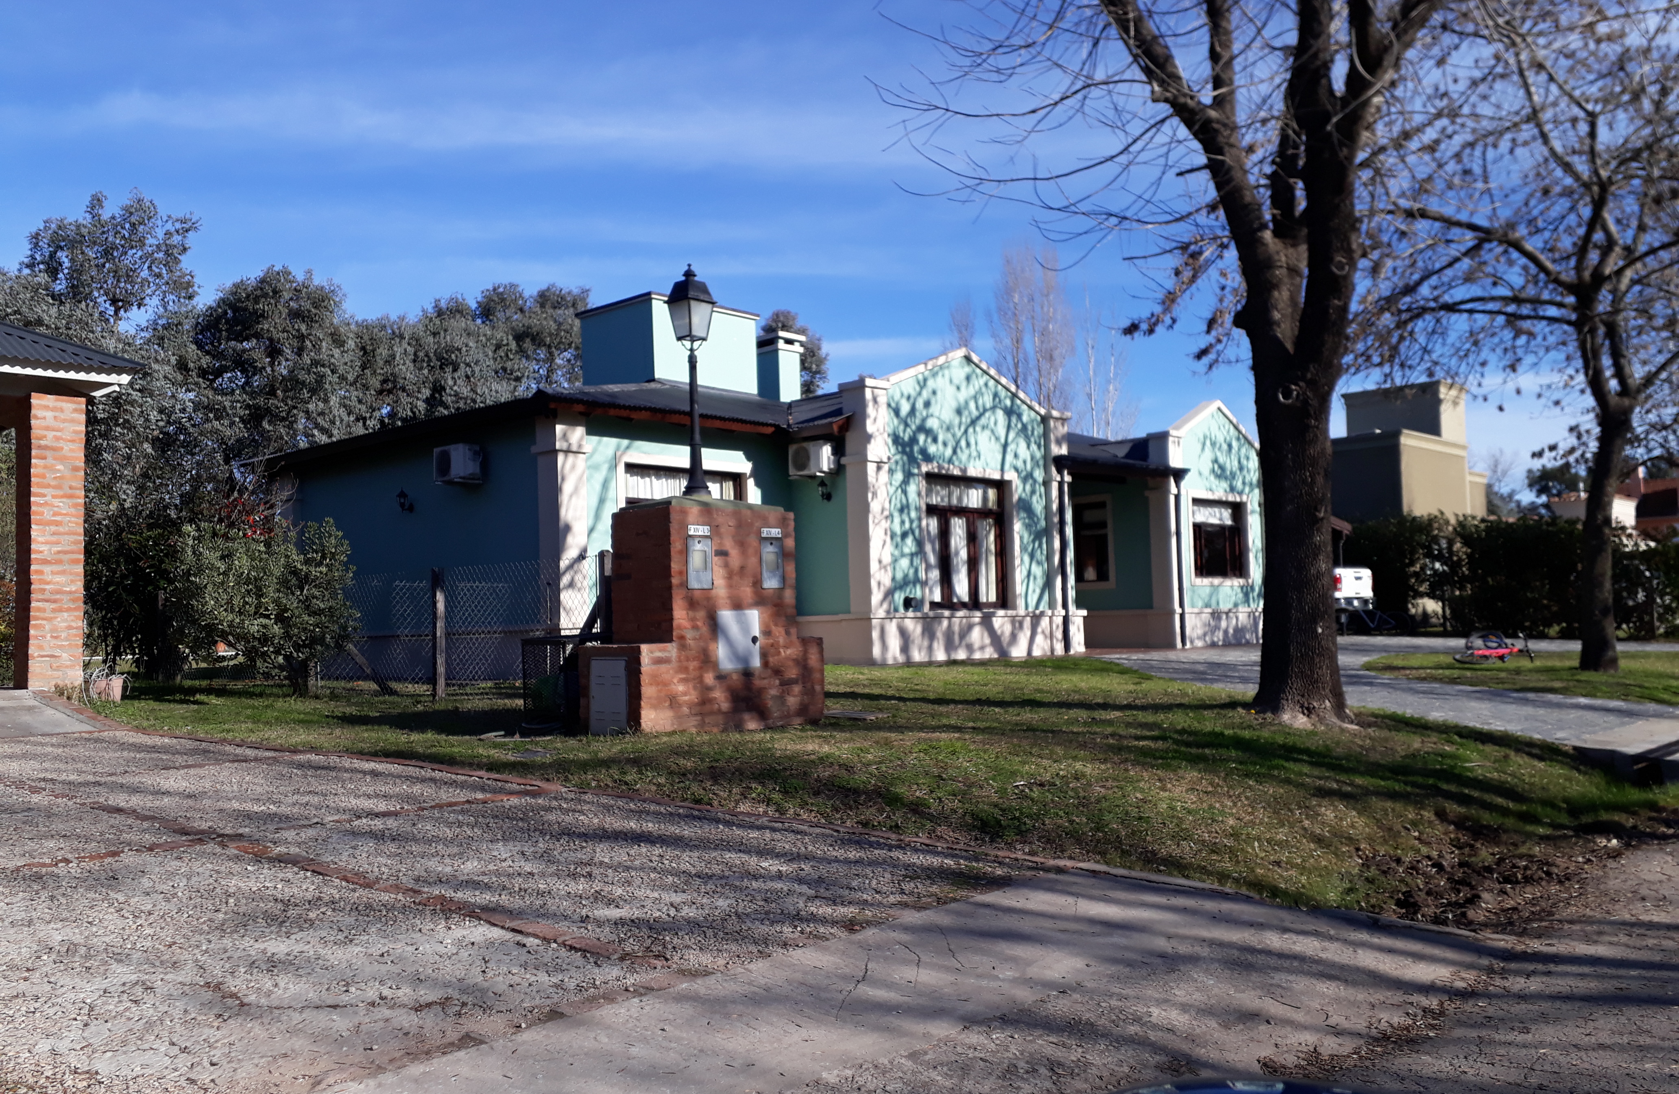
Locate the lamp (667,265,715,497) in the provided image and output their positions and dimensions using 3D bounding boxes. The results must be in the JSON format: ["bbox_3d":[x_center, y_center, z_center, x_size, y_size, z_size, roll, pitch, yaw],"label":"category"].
[{"bbox_3d":[-1.029,-1.178,9.300,0.260,1.630,0.260,-5,-5,43],"label":"lamp"}]

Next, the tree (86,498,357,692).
[{"bbox_3d":[-6.010,0.464,12.700,2.450,1.850,2.000,0,-4,-25],"label":"tree"}]

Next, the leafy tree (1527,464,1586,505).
[{"bbox_3d":[32.070,-0.196,57.795,4.800,7.000,4.800,-3,-4,29],"label":"leafy tree"}]

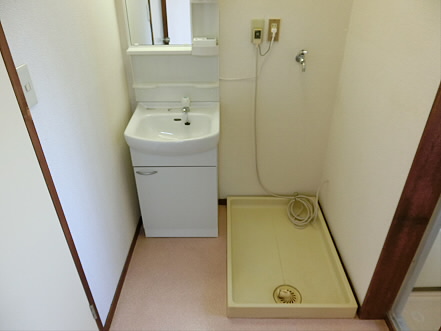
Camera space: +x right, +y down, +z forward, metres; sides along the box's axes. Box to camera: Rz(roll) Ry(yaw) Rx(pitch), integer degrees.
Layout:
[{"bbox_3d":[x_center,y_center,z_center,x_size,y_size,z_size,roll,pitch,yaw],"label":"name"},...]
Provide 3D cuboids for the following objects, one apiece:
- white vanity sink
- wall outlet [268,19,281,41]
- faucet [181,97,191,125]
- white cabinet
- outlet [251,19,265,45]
[{"bbox_3d":[-0.248,-0.201,1.830,0.500,0.185,0.495,0,31,1],"label":"white vanity sink"},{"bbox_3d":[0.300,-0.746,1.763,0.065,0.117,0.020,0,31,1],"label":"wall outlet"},{"bbox_3d":[-0.206,-0.341,1.911,0.050,0.120,0.115,0,31,1],"label":"faucet"},{"bbox_3d":[-0.255,0.108,2.111,0.485,0.670,0.340,0,31,1],"label":"white cabinet"},{"bbox_3d":[0.209,-0.738,1.767,0.069,0.126,0.022,0,31,1],"label":"outlet"}]

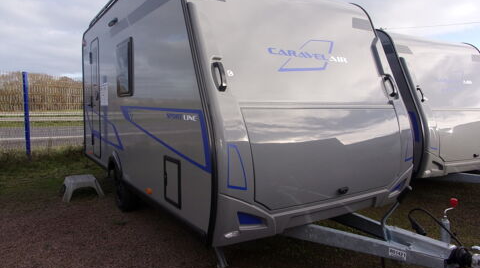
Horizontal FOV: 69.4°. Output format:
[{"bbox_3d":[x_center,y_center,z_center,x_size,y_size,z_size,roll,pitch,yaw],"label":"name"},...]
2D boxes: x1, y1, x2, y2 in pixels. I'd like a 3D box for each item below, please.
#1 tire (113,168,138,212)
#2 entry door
[{"bbox_3d":[-1.452,0.683,4.537,0.190,0.620,0.620,-3,6,-33],"label":"tire"},{"bbox_3d":[-2.183,-0.530,5.284,0.050,1.730,0.560,-2,5,-34],"label":"entry door"}]

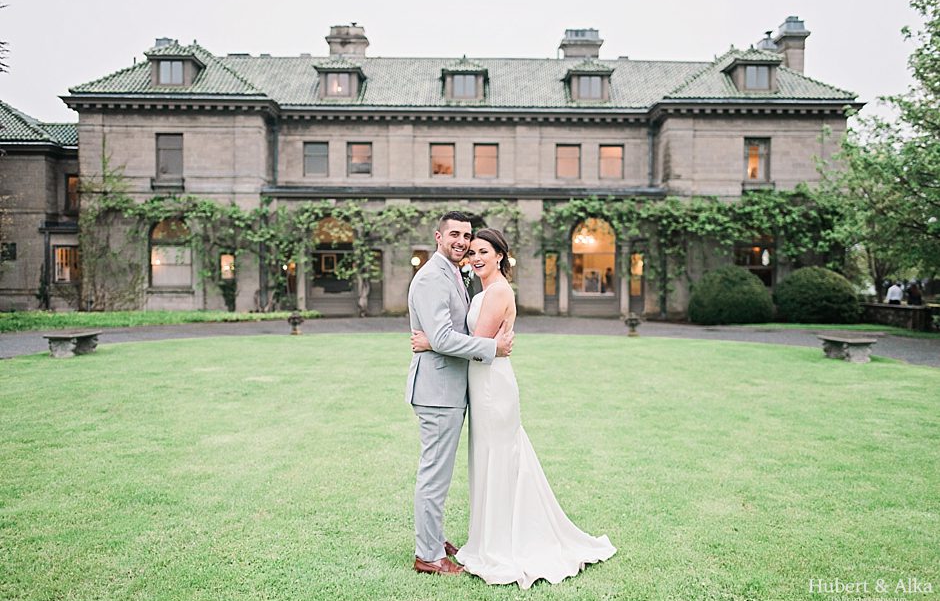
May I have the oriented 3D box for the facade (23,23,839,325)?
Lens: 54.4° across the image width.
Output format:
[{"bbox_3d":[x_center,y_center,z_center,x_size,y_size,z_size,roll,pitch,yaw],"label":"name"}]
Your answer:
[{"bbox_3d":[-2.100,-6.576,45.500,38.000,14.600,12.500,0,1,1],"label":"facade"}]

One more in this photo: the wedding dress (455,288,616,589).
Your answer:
[{"bbox_3d":[0.360,0.641,4.730,0.880,1.430,0.720,0,1,-20],"label":"wedding dress"}]

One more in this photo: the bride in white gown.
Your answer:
[{"bbox_3d":[0.270,0.491,4.720,1.030,1.730,0.720,0,1,-20],"label":"bride in white gown"}]

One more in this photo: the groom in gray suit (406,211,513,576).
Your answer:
[{"bbox_3d":[-0.050,0.449,4.680,0.500,1.810,0.560,1,1,25],"label":"groom in gray suit"}]

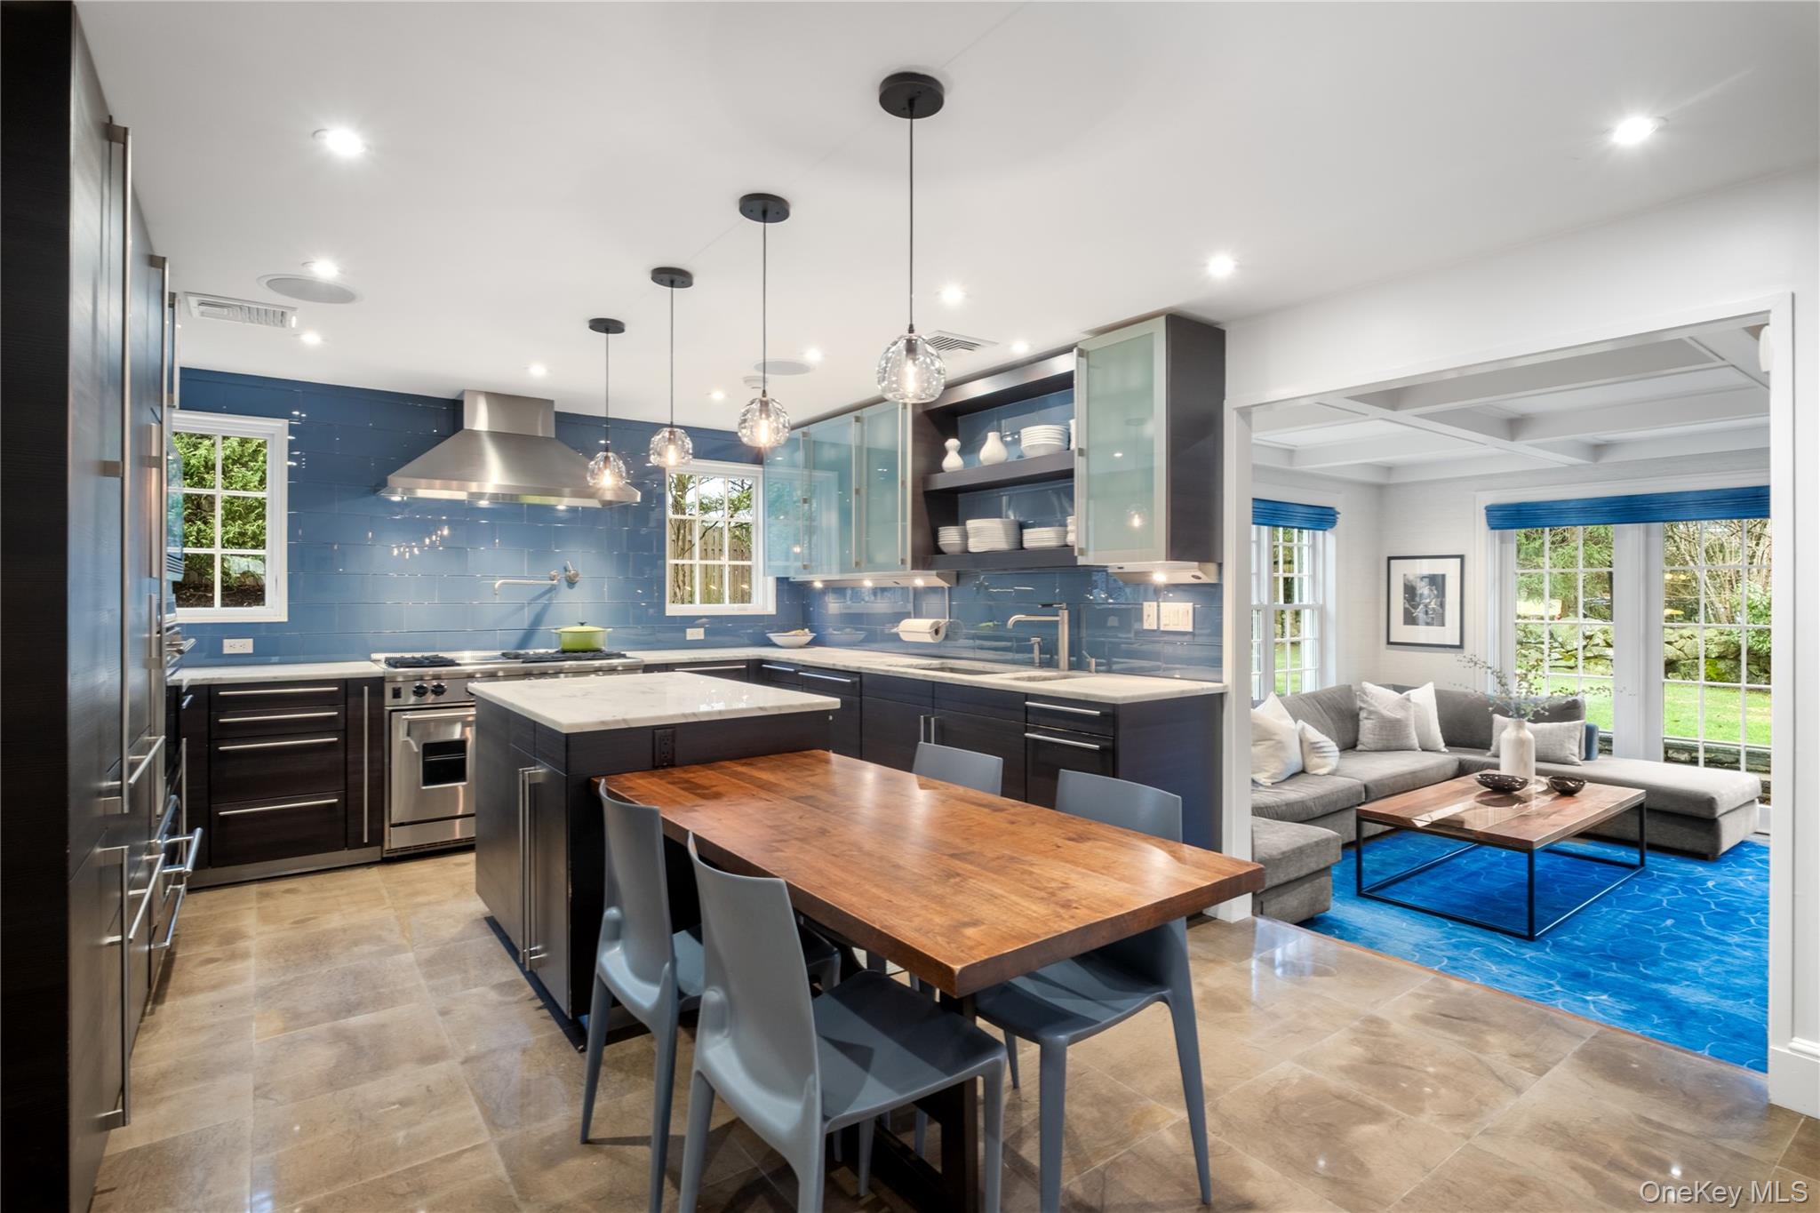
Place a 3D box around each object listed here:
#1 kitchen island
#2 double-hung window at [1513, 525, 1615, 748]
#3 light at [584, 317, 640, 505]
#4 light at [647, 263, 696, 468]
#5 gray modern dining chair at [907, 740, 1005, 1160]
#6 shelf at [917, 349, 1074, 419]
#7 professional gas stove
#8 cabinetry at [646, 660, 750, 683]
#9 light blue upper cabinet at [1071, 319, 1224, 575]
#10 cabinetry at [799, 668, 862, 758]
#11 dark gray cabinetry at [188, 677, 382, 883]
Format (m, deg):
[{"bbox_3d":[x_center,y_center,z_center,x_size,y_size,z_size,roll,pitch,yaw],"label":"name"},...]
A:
[{"bbox_3d":[-0.983,0.770,3.149,0.898,0.914,1.325,0,0,-37],"label":"kitchen island"},{"bbox_3d":[5.033,0.258,6.637,0.121,1.918,0.672,0,0,-37],"label":"double-hung window"},{"bbox_3d":[-1.220,-0.800,3.462,0.150,0.670,0.150,0,0,-37],"label":"light"},{"bbox_3d":[-0.810,-0.796,2.930,0.150,0.670,0.150,0,0,-37],"label":"light"},{"bbox_3d":[-0.046,0.810,2.247,0.506,0.825,0.460,0,0,-37],"label":"gray modern dining chair"},{"bbox_3d":[0.508,-1.052,4.133,0.265,0.073,1.100,0,0,-37],"label":"shelf"},{"bbox_3d":[-2.132,0.740,4.607,1.250,0.951,0.678,0,0,-37],"label":"professional gas stove"},{"bbox_3d":[-1.407,0.770,5.234,0.655,0.885,0.630,0,0,-37],"label":"cabinetry"},{"bbox_3d":[0.950,-0.614,3.408,0.368,0.899,0.435,0,0,-37],"label":"light blue upper cabinet"},{"bbox_3d":[-0.135,0.768,4.566,0.683,0.885,0.587,0,0,-37],"label":"cabinetry"},{"bbox_3d":[-2.939,0.773,4.060,0.698,0.896,0.607,0,0,-37],"label":"dark gray cabinetry"}]

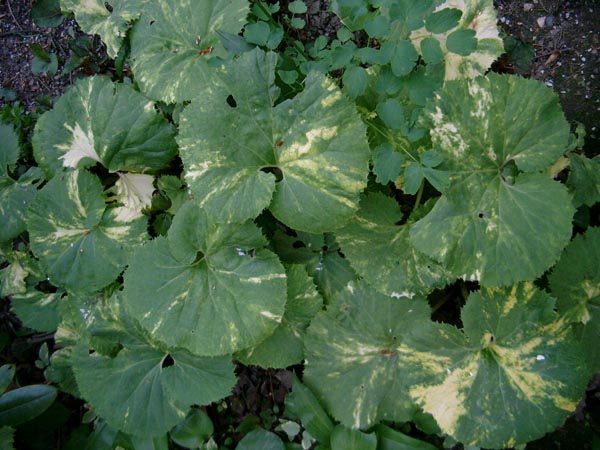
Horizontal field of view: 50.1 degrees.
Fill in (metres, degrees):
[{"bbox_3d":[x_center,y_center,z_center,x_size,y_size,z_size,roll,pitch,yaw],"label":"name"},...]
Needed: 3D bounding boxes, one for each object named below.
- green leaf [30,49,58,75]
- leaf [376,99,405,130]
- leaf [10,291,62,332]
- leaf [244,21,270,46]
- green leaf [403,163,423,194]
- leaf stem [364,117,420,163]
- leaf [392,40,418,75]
[{"bbox_3d":[-0.506,-0.320,1.270,0.055,0.012,0.052,-10,64,-5],"label":"green leaf"},{"bbox_3d":[0.121,-0.146,0.850,0.037,0.012,0.042,-32,70,-13],"label":"leaf"},{"bbox_3d":[-0.420,0.139,1.030,0.080,0.020,0.085,34,73,20],"label":"leaf"},{"bbox_3d":[-0.076,-0.343,1.150,0.046,0.010,0.048,-28,66,-13],"label":"leaf"},{"bbox_3d":[0.146,-0.060,0.830,0.026,0.010,0.043,17,67,7],"label":"green leaf"},{"bbox_3d":[0.150,-0.141,1.060,0.120,0.008,0.008,39,85,15],"label":"leaf stem"},{"bbox_3d":[0.144,-0.229,0.880,0.037,0.013,0.051,-2,66,-1],"label":"leaf"}]

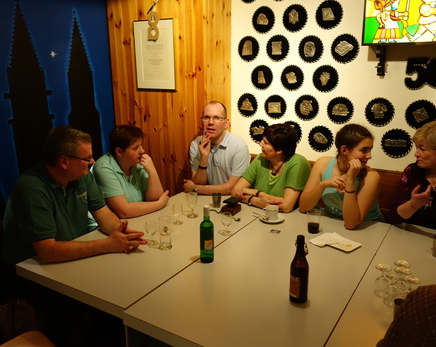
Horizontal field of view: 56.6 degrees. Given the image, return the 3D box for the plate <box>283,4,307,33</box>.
[{"bbox_3d":[0.536,-1.077,2.811,0.186,0.186,0.020,9,18,31],"label":"plate"}]

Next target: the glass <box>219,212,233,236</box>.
[{"bbox_3d":[0.046,0.272,2.171,0.063,0.113,0.063,0,15,0],"label":"glass"}]

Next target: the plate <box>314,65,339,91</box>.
[{"bbox_3d":[0.765,-0.673,2.875,0.188,0.188,0.025,9,18,31],"label":"plate"}]

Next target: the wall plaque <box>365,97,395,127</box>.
[{"bbox_3d":[1.078,-0.411,2.700,0.187,0.187,0.020,9,18,31],"label":"wall plaque"}]

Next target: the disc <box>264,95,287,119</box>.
[{"bbox_3d":[0.433,-0.495,3.023,0.183,0.183,0.016,9,18,31],"label":"disc"}]

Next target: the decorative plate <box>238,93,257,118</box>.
[{"bbox_3d":[0.238,-0.547,3.221,0.187,0.187,0.020,9,18,31],"label":"decorative plate"}]

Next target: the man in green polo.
[{"bbox_3d":[-0.803,0.419,2.258,0.580,1.310,0.780,-14,20,-41],"label":"man in green polo"}]

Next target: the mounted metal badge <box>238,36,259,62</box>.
[{"bbox_3d":[0.233,-0.931,3.034,0.183,0.183,0.016,9,18,31],"label":"mounted metal badge"}]

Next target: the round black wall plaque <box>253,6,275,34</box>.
[{"bbox_3d":[0.338,-1.136,2.992,0.187,0.187,0.020,9,18,31],"label":"round black wall plaque"}]

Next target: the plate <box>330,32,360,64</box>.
[{"bbox_3d":[0.842,-0.822,2.667,0.183,0.183,0.016,9,18,31],"label":"plate"}]

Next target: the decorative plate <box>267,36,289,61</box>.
[{"bbox_3d":[0.453,-0.934,3.026,0.190,0.190,0.020,9,18,31],"label":"decorative plate"}]

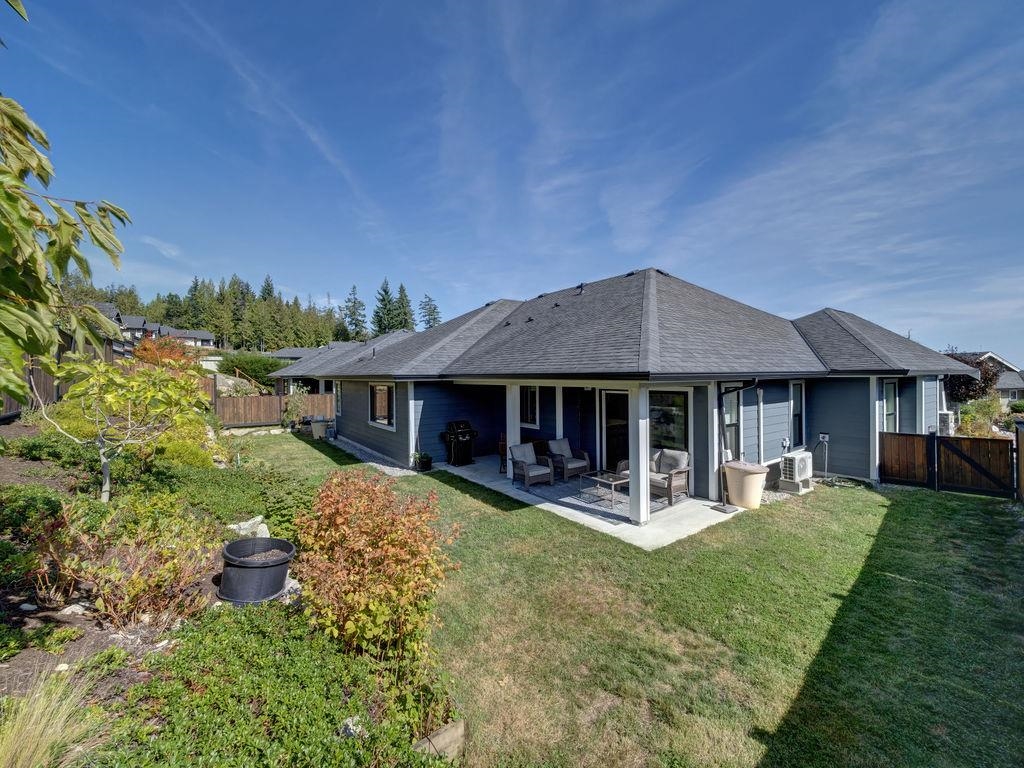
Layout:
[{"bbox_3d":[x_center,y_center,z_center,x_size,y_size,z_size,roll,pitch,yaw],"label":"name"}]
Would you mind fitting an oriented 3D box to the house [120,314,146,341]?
[{"bbox_3d":[-61.442,-8.846,66.000,10.000,6.200,9.500,-2,2,-36],"label":"house"}]

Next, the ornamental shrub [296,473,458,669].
[{"bbox_3d":[-1.072,1.391,3.300,1.150,1.280,1.100,-1,1,-17],"label":"ornamental shrub"}]

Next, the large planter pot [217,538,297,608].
[{"bbox_3d":[-2.387,1.756,3.900,0.580,0.390,0.580,-1,2,-30],"label":"large planter pot"}]

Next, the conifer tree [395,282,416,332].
[{"bbox_3d":[-32.148,-20.677,125.000,7.000,21.000,7.000,-1,1,-17],"label":"conifer tree"}]

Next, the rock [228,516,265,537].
[{"bbox_3d":[-3.194,1.745,5.000,0.420,0.280,0.320,-1,2,-27],"label":"rock"}]

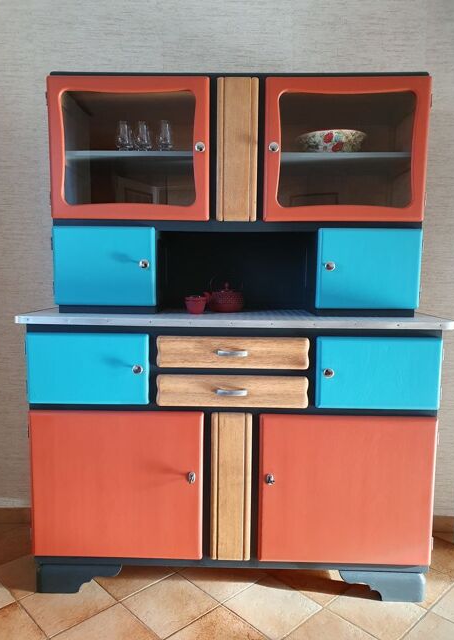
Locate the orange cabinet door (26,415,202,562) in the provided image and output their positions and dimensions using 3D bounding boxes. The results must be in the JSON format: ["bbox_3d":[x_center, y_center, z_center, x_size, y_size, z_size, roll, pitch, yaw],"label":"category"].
[{"bbox_3d":[-0.324,0.493,1.439,0.510,0.452,0.022,1,6,1],"label":"orange cabinet door"}]

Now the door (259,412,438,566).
[{"bbox_3d":[0.352,0.502,1.425,0.511,0.451,0.022,1,6,1],"label":"door"}]

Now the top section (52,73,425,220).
[{"bbox_3d":[0.032,-0.518,1.549,1.105,0.428,0.301,1,6,1],"label":"top section"}]

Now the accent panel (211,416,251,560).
[{"bbox_3d":[0.014,0.496,1.433,0.117,0.454,0.024,1,6,1],"label":"accent panel"}]

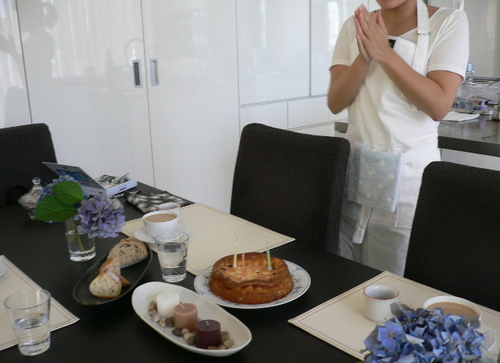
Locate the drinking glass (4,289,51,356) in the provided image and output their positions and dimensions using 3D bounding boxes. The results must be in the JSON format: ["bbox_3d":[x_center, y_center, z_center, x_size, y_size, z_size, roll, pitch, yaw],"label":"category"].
[{"bbox_3d":[-0.390,0.254,0.903,0.076,0.096,0.076,-1,15,0],"label":"drinking glass"}]

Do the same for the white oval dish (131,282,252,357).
[{"bbox_3d":[-0.118,0.265,0.941,0.131,0.043,0.322,-14,19,-40],"label":"white oval dish"}]

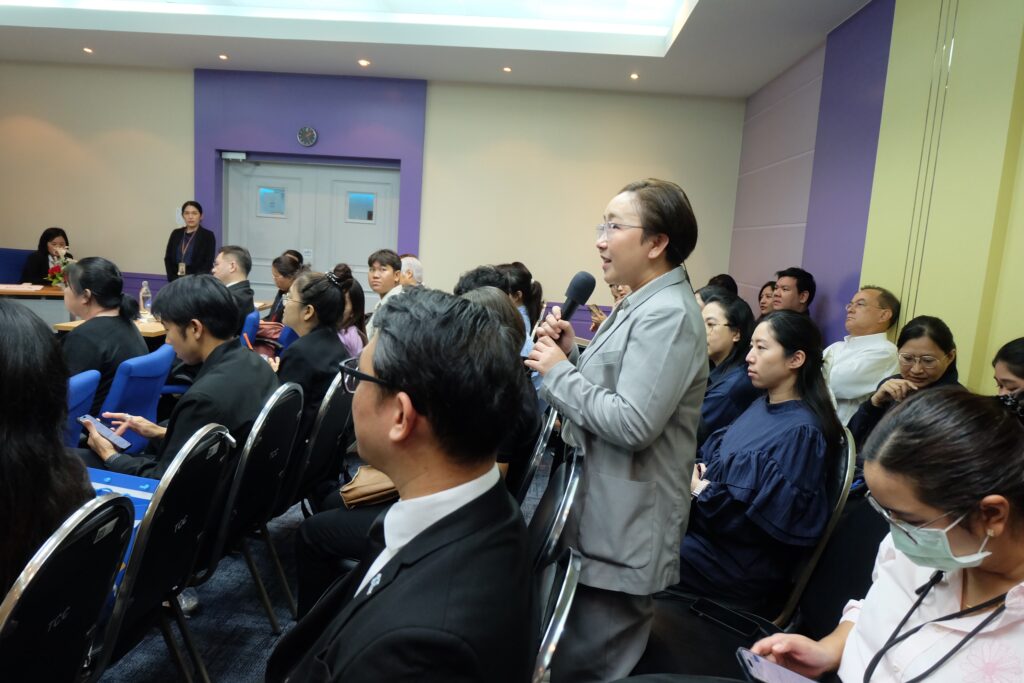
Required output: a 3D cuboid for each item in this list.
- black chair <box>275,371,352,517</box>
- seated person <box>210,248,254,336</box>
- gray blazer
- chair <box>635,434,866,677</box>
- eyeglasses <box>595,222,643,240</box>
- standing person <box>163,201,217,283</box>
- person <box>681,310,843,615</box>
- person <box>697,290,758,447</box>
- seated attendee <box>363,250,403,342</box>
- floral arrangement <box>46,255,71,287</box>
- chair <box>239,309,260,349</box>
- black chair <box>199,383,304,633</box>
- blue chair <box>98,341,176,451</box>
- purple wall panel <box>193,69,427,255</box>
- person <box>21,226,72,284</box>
[{"bbox_3d":[-0.971,0.506,2.657,0.560,0.930,0.450,4,8,2],"label":"black chair"},{"bbox_3d":[-1.942,0.057,4.172,0.780,1.292,0.500,2,8,-13],"label":"seated person"},{"bbox_3d":[0.232,0.191,1.502,0.370,0.740,0.450,3,8,-5],"label":"gray blazer"},{"bbox_3d":[0.580,0.738,1.674,0.560,0.930,0.450,4,8,2],"label":"chair"},{"bbox_3d":[0.268,-0.241,1.528,0.145,0.045,0.142,1,8,-17],"label":"eyeglasses"},{"bbox_3d":[-2.908,-0.445,6.179,0.460,1.619,0.280,3,8,-4],"label":"standing person"},{"bbox_3d":[0.600,0.520,2.067,0.680,1.250,0.500,3,8,1],"label":"person"},{"bbox_3d":[0.618,0.433,2.724,0.800,1.254,0.500,2,8,-8],"label":"person"},{"bbox_3d":[-0.889,0.165,3.686,0.720,1.320,0.500,1,8,-14],"label":"seated attendee"},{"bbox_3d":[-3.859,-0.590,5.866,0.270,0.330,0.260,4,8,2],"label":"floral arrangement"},{"bbox_3d":[-1.898,0.257,4.156,0.600,0.907,0.580,2,8,-13],"label":"chair"},{"bbox_3d":[-0.985,0.578,2.152,0.560,0.930,0.450,4,8,2],"label":"black chair"},{"bbox_3d":[-1.700,0.476,2.677,0.600,0.900,0.560,3,8,-1],"label":"blue chair"},{"bbox_3d":[-1.948,-1.063,6.568,2.175,2.853,0.120,4,8,2],"label":"purple wall panel"},{"bbox_3d":[-3.949,-0.305,5.833,0.500,1.311,0.700,0,9,-25],"label":"person"}]

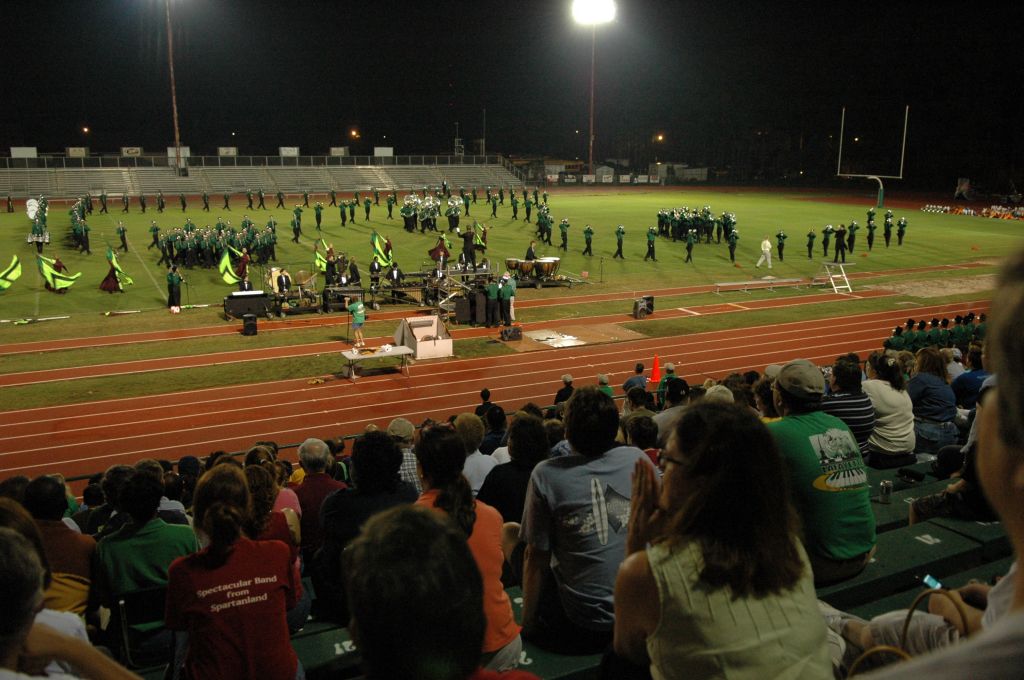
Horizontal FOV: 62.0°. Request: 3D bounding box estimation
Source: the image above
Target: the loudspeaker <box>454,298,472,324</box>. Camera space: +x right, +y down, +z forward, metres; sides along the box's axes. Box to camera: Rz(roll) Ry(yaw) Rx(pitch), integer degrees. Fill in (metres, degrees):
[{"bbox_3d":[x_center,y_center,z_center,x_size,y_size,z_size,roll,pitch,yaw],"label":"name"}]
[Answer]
[{"bbox_3d":[-1.757,-1.048,30.381,0.500,0.880,0.450,-6,14,-24],"label":"loudspeaker"}]

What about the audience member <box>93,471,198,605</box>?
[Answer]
[{"bbox_3d":[-1.685,1.143,4.044,0.450,1.240,0.720,-6,14,-26],"label":"audience member"}]

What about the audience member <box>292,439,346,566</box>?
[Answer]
[{"bbox_3d":[-1.228,1.166,5.299,0.480,1.280,0.720,-6,14,-26],"label":"audience member"}]

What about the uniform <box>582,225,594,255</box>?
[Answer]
[{"bbox_3d":[4.249,-5.524,47.153,0.520,1.700,0.580,11,17,41],"label":"uniform"}]

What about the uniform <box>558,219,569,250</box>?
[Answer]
[{"bbox_3d":[3.197,-6.233,51.114,0.620,1.800,0.700,-6,15,-25],"label":"uniform"}]

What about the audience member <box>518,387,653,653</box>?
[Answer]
[{"bbox_3d":[0.205,0.800,3.128,0.520,1.364,0.750,-6,15,-25],"label":"audience member"}]

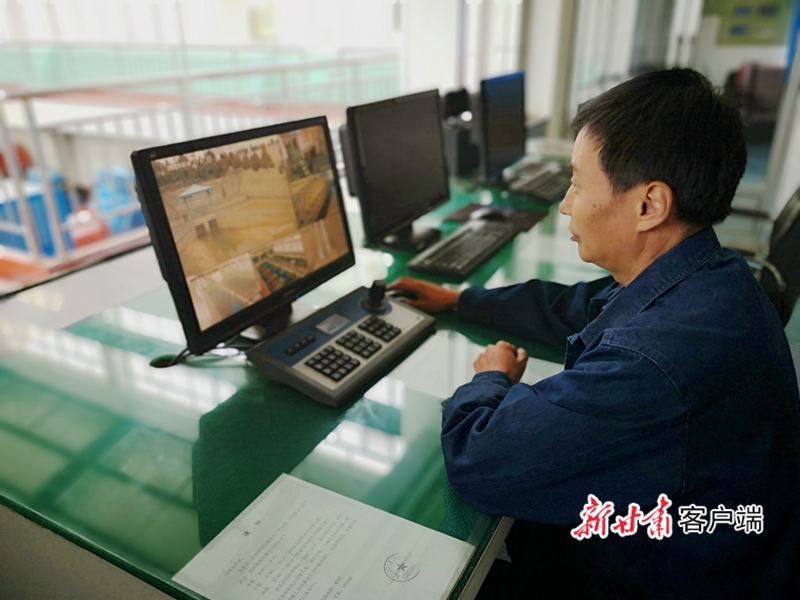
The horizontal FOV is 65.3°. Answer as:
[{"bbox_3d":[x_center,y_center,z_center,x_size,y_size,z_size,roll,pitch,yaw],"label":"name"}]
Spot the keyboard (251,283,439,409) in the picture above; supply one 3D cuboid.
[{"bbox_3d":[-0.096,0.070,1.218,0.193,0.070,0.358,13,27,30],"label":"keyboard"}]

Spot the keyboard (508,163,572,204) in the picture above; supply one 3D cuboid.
[{"bbox_3d":[0.599,-0.459,2.463,0.160,0.033,0.452,13,27,29],"label":"keyboard"}]

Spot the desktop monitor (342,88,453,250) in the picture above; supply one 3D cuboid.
[{"bbox_3d":[0.015,-0.363,1.786,0.195,0.410,0.497,11,26,26],"label":"desktop monitor"}]

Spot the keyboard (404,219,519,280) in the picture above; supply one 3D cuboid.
[{"bbox_3d":[0.197,-0.150,1.761,0.160,0.034,0.453,11,26,26],"label":"keyboard"}]

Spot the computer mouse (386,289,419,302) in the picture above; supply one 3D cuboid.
[{"bbox_3d":[0.019,-0.011,1.421,0.107,0.036,0.061,13,28,28],"label":"computer mouse"}]

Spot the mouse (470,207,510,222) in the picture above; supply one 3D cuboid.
[{"bbox_3d":[0.294,-0.276,2.043,0.115,0.038,0.062,12,26,26],"label":"mouse"}]

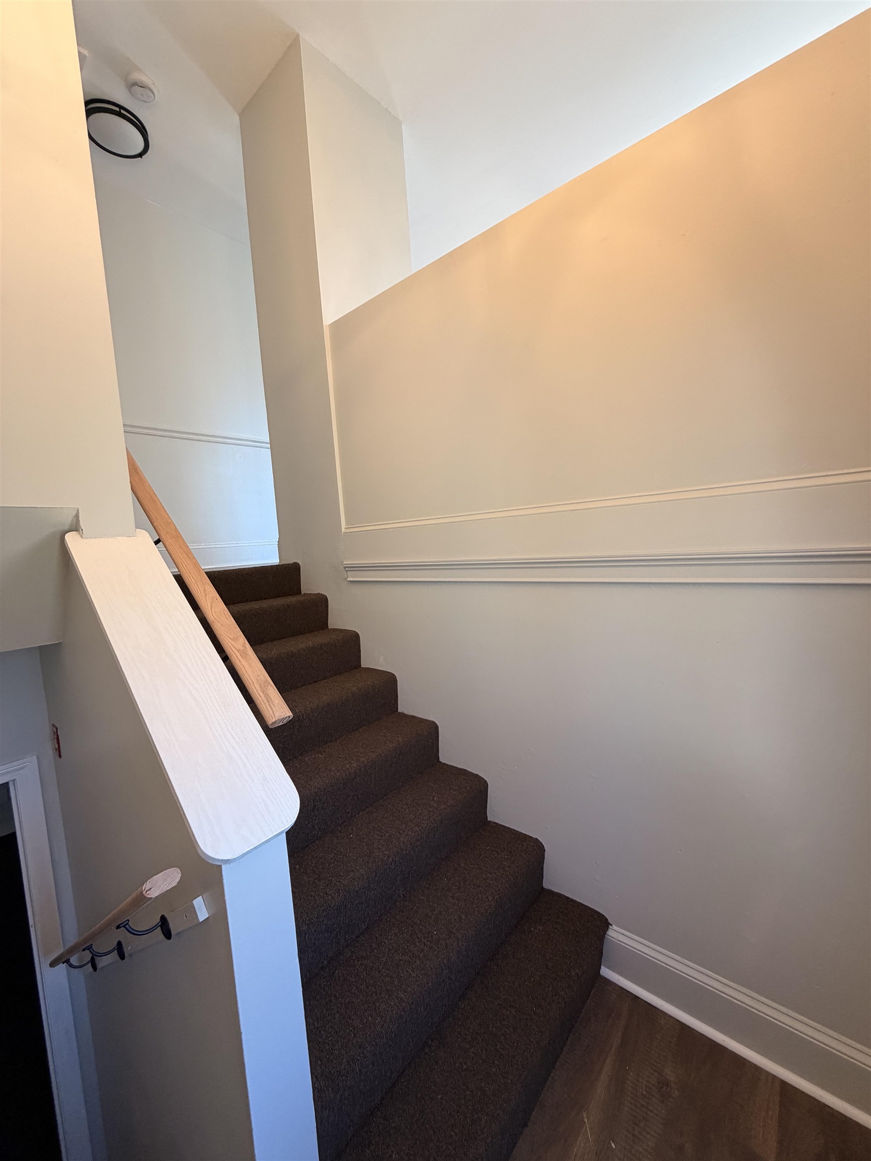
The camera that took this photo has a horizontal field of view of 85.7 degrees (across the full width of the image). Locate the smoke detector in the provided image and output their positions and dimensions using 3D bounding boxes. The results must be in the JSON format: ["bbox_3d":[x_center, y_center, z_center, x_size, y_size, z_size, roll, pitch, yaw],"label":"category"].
[{"bbox_3d":[-1.469,-2.466,2.359,0.138,0.042,0.138,0,6,41],"label":"smoke detector"}]

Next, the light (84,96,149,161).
[{"bbox_3d":[-1.744,-2.452,2.558,0.306,0.067,0.306,0,6,41],"label":"light"}]

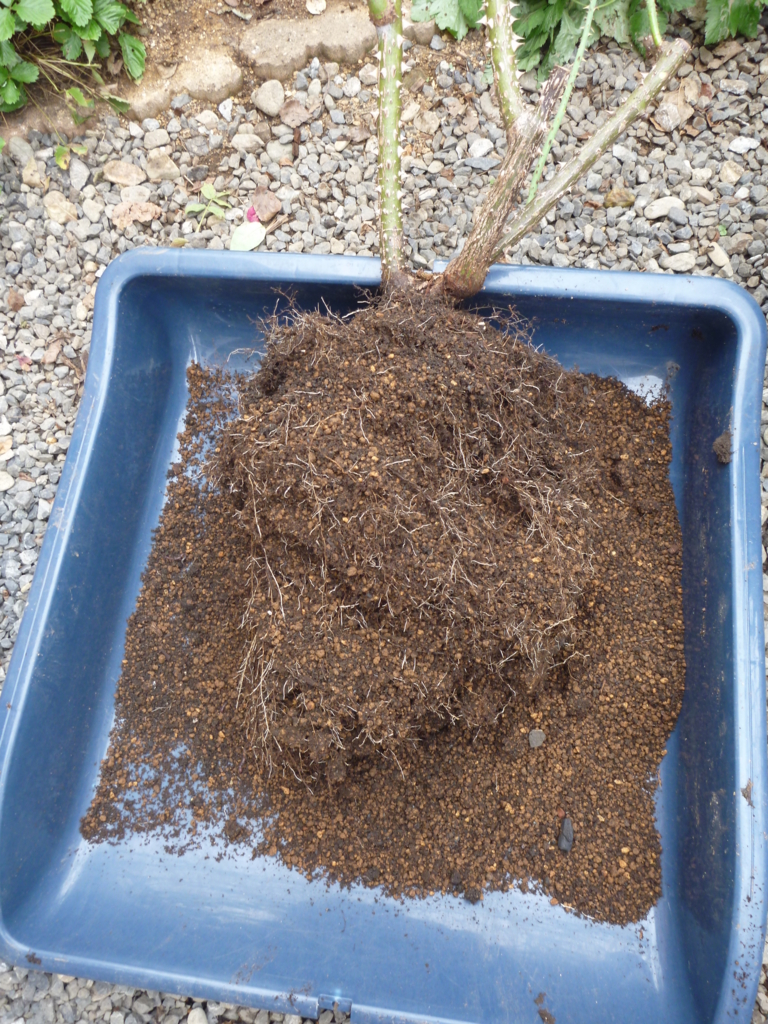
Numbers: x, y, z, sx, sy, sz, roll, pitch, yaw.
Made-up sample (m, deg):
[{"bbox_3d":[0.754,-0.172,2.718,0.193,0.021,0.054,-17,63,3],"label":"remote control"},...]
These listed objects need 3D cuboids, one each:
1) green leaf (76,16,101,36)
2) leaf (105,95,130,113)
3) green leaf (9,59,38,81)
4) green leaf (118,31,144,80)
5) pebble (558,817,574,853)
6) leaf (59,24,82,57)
[{"bbox_3d":[-0.354,-0.581,0.993,0.031,0.011,0.031,11,91,-8],"label":"green leaf"},{"bbox_3d":[-0.331,-0.507,1.025,0.036,0.013,0.019,19,84,-3],"label":"leaf"},{"bbox_3d":[-0.434,-0.533,1.000,0.036,0.010,0.023,-23,95,-8],"label":"green leaf"},{"bbox_3d":[-0.307,-0.551,0.999,0.025,0.054,0.013,-20,24,-6],"label":"green leaf"},{"bbox_3d":[0.149,0.263,0.674,0.012,0.009,0.026,7,67,7],"label":"pebble"},{"bbox_3d":[-0.389,-0.583,1.029,0.026,0.010,0.036,4,100,-13],"label":"leaf"}]

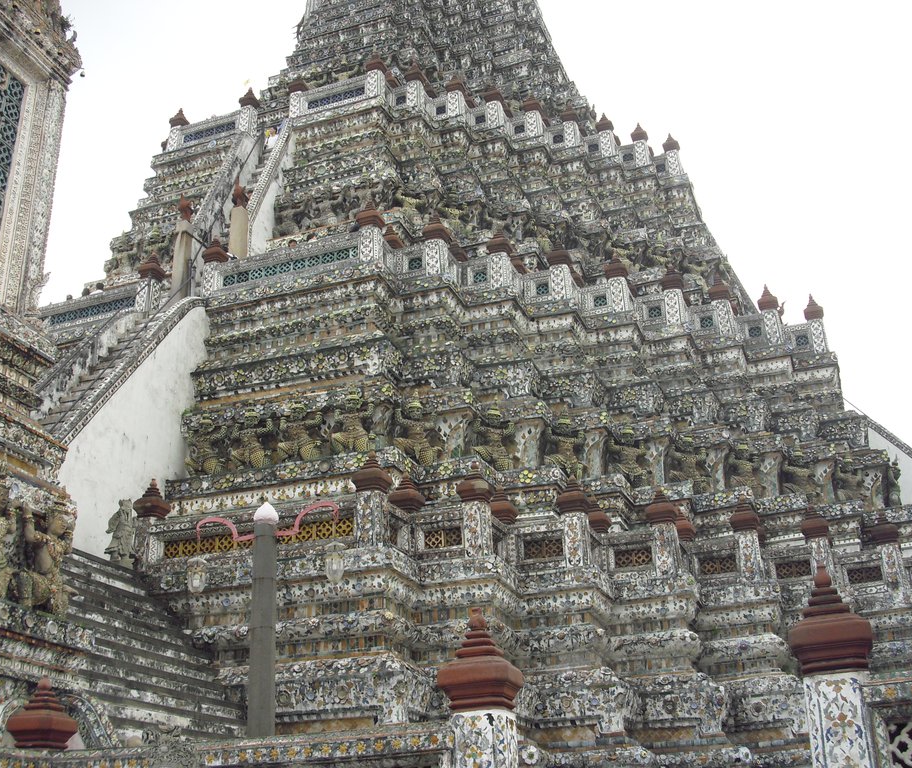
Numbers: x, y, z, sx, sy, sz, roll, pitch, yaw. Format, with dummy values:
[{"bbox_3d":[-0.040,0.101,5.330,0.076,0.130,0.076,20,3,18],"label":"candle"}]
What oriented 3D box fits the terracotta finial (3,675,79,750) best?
[{"bbox_3d":[-3.558,2.837,9.717,0.440,0.580,0.440,-10,-25,17],"label":"terracotta finial"}]

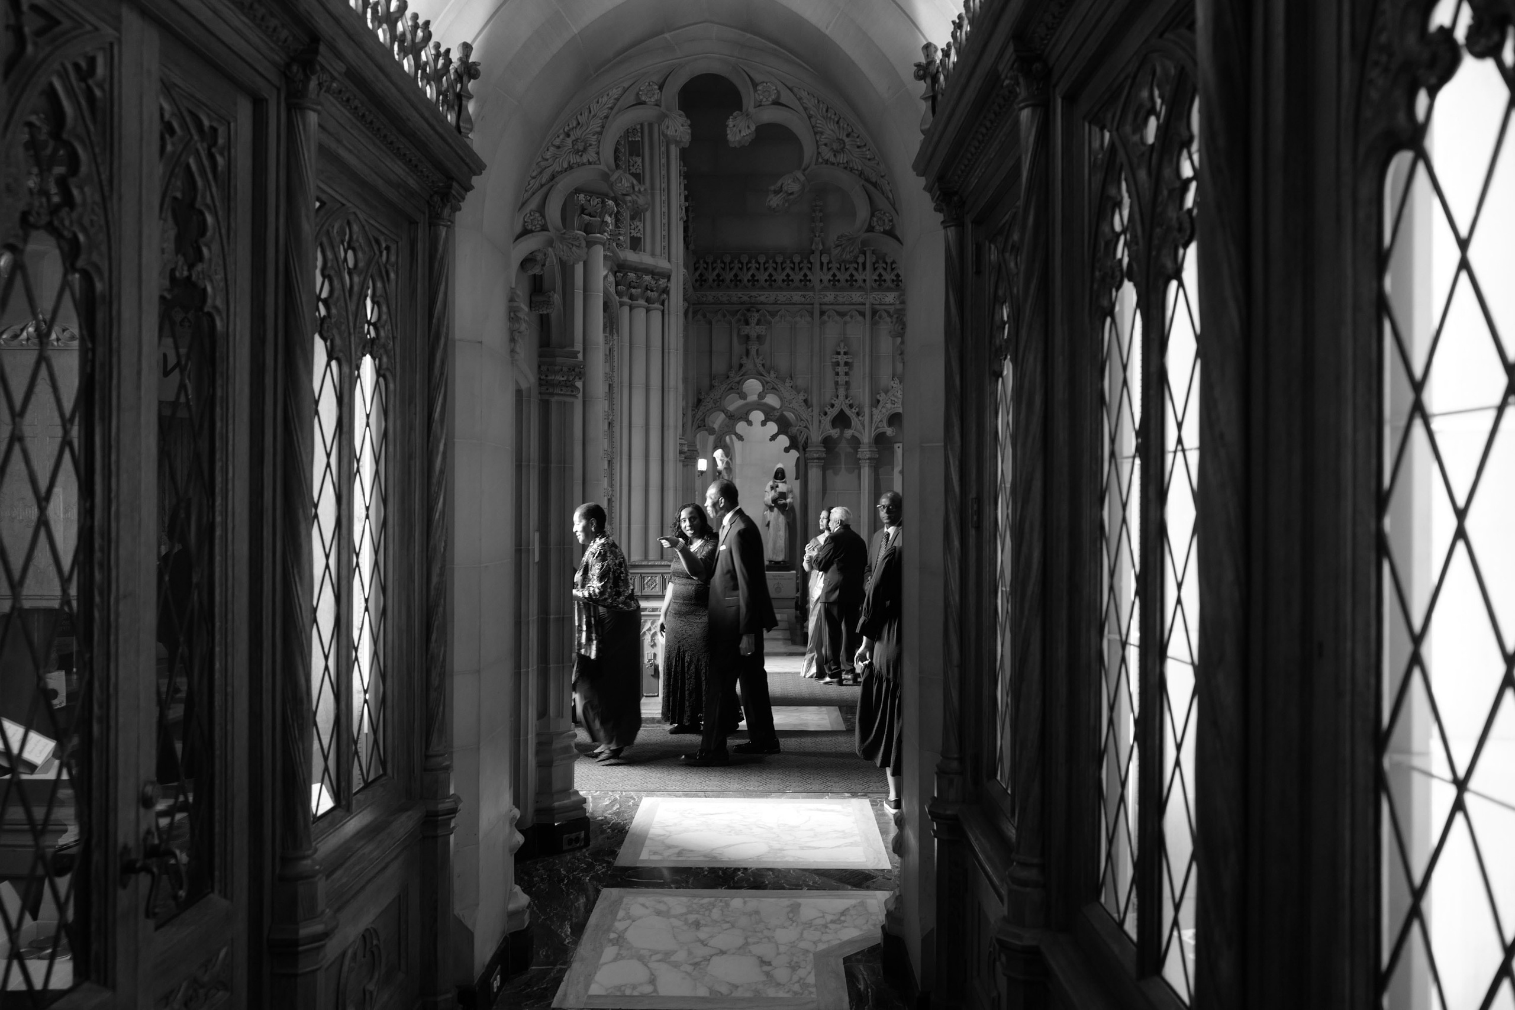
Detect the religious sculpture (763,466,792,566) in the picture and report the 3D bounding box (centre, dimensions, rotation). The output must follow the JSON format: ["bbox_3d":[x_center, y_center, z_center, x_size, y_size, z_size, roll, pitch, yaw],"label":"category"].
[{"bbox_3d":[0.225,0.120,13.200,0.330,1.130,0.280,0,0,1],"label":"religious sculpture"}]

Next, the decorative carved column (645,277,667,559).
[{"bbox_3d":[-0.790,-0.660,9.200,0.170,2.200,0.170,0,0,1],"label":"decorative carved column"}]

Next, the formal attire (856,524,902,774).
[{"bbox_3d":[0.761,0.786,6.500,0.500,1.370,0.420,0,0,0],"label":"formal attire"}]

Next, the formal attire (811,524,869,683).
[{"bbox_3d":[0.773,0.911,11.000,0.420,1.470,0.500,0,0,30],"label":"formal attire"}]

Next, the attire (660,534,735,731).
[{"bbox_3d":[-0.410,0.928,8.600,0.480,1.400,0.400,0,0,37],"label":"attire"}]

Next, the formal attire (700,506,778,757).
[{"bbox_3d":[-0.120,0.810,7.530,0.460,1.600,0.500,0,0,-23],"label":"formal attire"}]

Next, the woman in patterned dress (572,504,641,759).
[{"bbox_3d":[-0.985,0.800,7.500,0.490,1.630,0.500,0,0,-6],"label":"woman in patterned dress"}]

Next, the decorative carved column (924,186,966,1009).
[{"bbox_3d":[0.558,0.312,3.470,0.120,2.495,0.120,0,0,0],"label":"decorative carved column"}]

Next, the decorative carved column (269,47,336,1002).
[{"bbox_3d":[-0.955,0.270,2.480,0.140,2.450,0.140,0,0,1],"label":"decorative carved column"}]

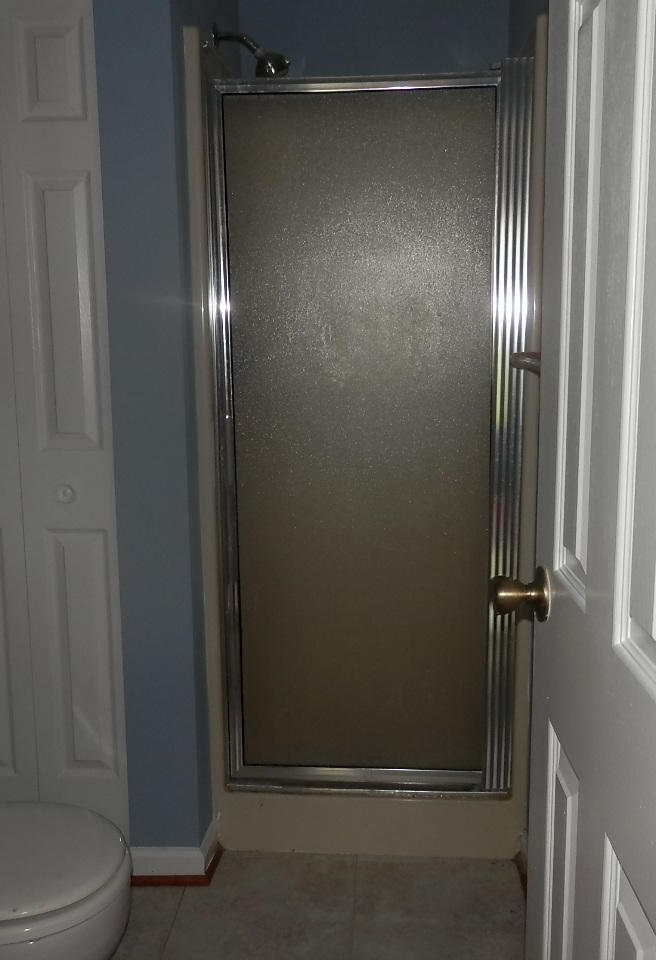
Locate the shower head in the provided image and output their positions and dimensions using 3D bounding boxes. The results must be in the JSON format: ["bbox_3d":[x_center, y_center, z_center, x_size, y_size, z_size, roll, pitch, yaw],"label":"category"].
[{"bbox_3d":[-0.198,-1.092,2.374,0.203,0.141,0.085,0,9,2],"label":"shower head"}]

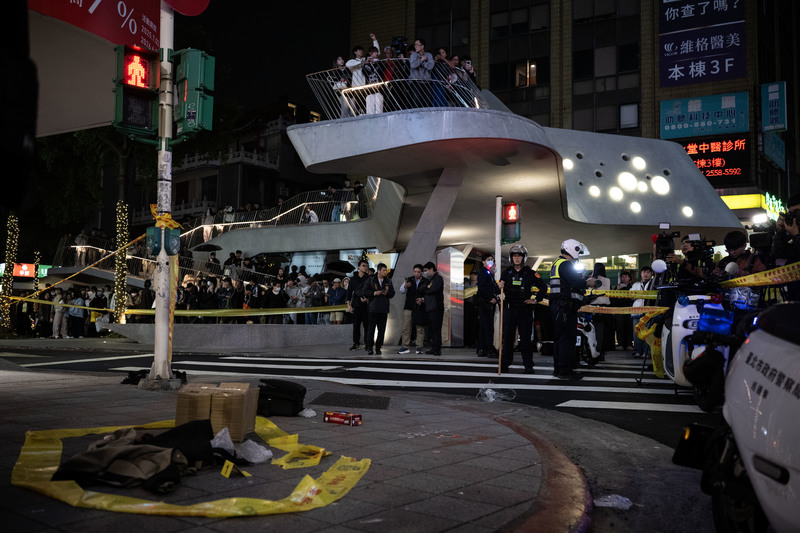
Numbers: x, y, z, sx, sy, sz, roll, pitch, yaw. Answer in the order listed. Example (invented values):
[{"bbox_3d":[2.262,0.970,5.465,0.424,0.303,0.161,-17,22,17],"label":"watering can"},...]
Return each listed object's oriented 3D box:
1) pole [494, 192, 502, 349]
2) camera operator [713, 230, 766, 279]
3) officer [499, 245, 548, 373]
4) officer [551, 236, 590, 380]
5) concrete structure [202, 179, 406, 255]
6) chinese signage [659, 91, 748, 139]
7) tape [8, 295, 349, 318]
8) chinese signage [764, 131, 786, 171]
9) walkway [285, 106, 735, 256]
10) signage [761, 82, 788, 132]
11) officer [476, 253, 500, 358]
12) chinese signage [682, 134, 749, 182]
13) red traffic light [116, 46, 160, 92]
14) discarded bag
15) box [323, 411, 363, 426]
[{"bbox_3d":[1.863,0.129,13.027,0.120,2.930,0.120,-1,-4,23],"label":"pole"},{"bbox_3d":[3.074,0.450,6.200,0.550,1.640,0.480,-1,-3,20],"label":"camera operator"},{"bbox_3d":[1.704,0.586,9.500,0.680,1.780,0.420,0,-3,5],"label":"officer"},{"bbox_3d":[2.222,0.559,8.950,0.480,1.790,0.500,0,-3,-9],"label":"officer"},{"bbox_3d":[-3.482,-1.847,26.500,7.500,2.800,3.800,0,-3,0],"label":"concrete structure"},{"bbox_3d":[14.487,-7.176,32.851,3.854,1.855,0.250,-1,-4,27],"label":"chinese signage"},{"bbox_3d":[-5.892,0.964,16.200,11.000,0.550,0.300,-1,-3,29],"label":"tape"},{"bbox_3d":[18.621,-5.967,34.133,0.200,1.550,4.778,-2,-4,40],"label":"chinese signage"},{"bbox_3d":[2.750,-1.850,16.200,9.400,2.900,6.800,-1,-4,25],"label":"walkway"},{"bbox_3d":[20.364,-8.658,37.500,1.150,2.550,0.250,-1,-3,28],"label":"signage"},{"bbox_3d":[1.496,0.672,11.777,0.360,1.750,0.480,-1,-4,32],"label":"officer"},{"bbox_3d":[14.599,-5.007,32.793,3.768,2.208,0.250,-1,-4,27],"label":"chinese signage"},{"bbox_3d":[-2.325,-1.763,6.100,0.320,0.350,0.210,2,-3,-37],"label":"red traffic light"},{"bbox_3d":[-0.826,0.917,4.800,0.340,0.250,0.260,0,-3,0],"label":"discarded bag"},{"bbox_3d":[-0.388,1.041,4.713,0.246,0.068,0.108,-2,-4,37],"label":"box"}]

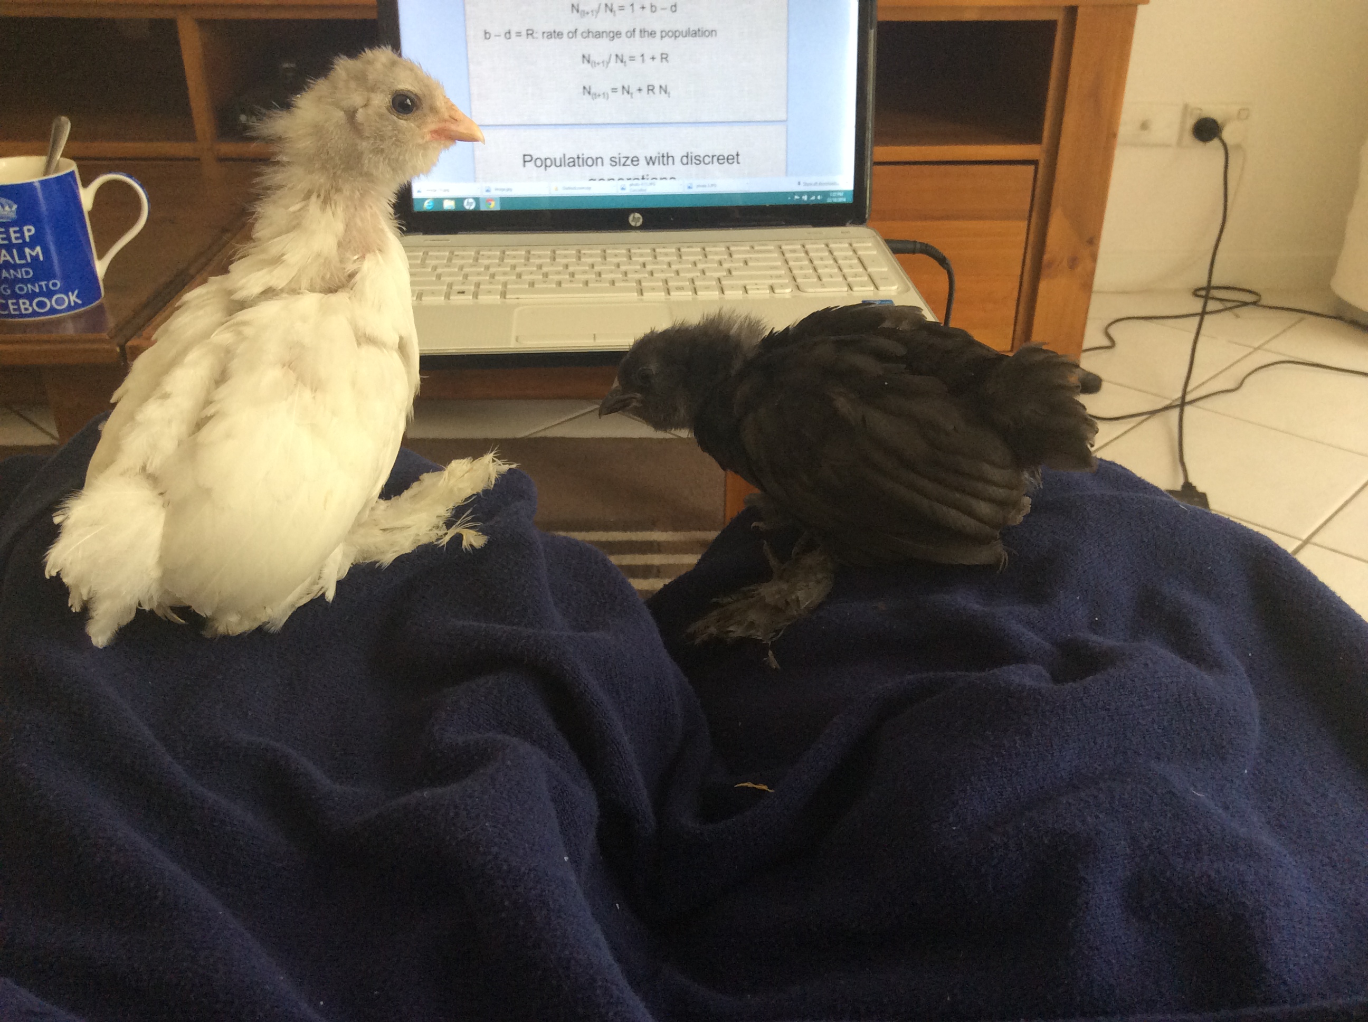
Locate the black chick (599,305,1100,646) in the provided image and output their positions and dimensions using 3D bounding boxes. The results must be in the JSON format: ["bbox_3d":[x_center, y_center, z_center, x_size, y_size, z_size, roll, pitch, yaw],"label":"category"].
[{"bbox_3d":[0.068,-0.021,0.513,0.190,0.125,0.105,0,30,0],"label":"black chick"}]

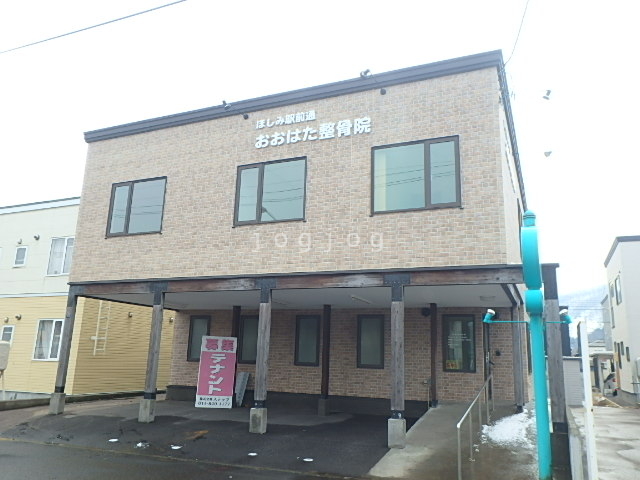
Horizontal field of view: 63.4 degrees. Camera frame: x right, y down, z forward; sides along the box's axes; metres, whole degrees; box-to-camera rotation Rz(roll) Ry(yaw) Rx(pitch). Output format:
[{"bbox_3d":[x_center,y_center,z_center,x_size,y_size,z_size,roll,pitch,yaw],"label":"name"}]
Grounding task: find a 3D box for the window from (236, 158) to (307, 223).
[{"bbox_3d":[-1.047,-0.999,11.046,1.696,1.401,0.120,-4,-14,23],"label":"window"}]

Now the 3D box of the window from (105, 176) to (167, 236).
[{"bbox_3d":[-4.401,-0.774,12.471,1.696,1.401,0.120,-4,-14,23],"label":"window"}]

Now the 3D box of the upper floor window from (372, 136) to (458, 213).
[{"bbox_3d":[1.803,-1.190,9.836,1.687,1.401,0.120,-4,-14,23],"label":"upper floor window"}]

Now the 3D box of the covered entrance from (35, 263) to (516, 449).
[{"bbox_3d":[-0.553,2.691,12.196,10.862,3.092,4.080,-4,-14,23],"label":"covered entrance"}]

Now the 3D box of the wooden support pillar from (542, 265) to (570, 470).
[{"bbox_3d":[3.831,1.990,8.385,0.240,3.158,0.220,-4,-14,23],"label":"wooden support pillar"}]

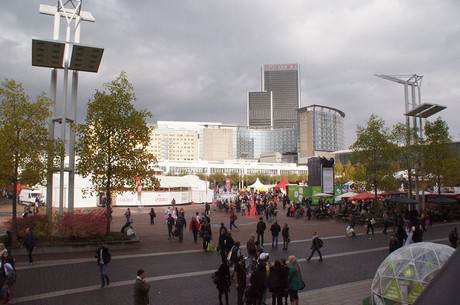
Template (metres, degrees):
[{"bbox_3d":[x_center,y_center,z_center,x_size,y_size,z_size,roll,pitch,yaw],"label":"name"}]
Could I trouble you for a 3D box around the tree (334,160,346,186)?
[{"bbox_3d":[28.553,6.732,89.748,2.900,9.310,2.900,0,-4,0],"label":"tree"}]

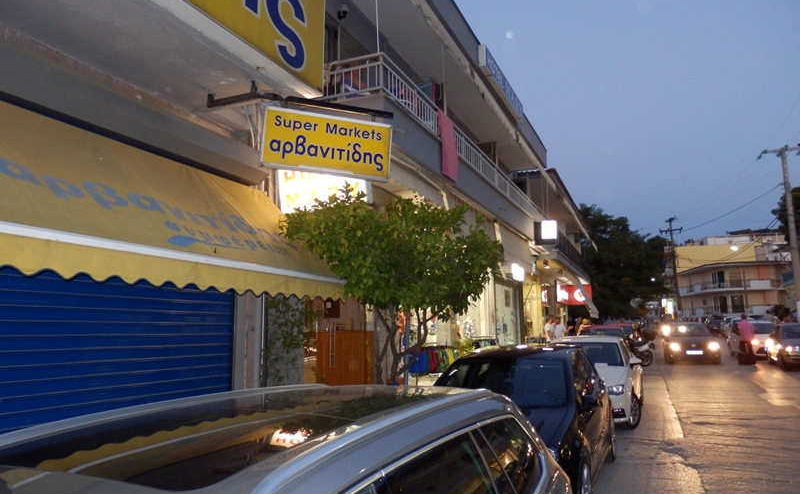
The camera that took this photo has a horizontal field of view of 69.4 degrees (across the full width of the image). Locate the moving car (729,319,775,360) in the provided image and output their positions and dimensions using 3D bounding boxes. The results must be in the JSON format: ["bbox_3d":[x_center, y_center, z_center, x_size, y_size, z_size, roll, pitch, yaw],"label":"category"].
[{"bbox_3d":[14.950,3.833,24.255,1.740,1.490,4.000,-3,-9,18],"label":"moving car"}]

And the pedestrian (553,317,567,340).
[{"bbox_3d":[5.516,3.260,19.822,0.420,1.670,0.500,2,-9,-18],"label":"pedestrian"}]

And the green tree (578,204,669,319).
[{"bbox_3d":[14.963,1.667,39.462,7.000,9.530,7.000,-4,-9,23],"label":"green tree"}]

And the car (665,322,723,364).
[{"bbox_3d":[11.387,3.717,22.714,1.720,1.480,4.150,-4,-9,22],"label":"car"}]

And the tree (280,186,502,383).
[{"bbox_3d":[-0.091,0.861,6.819,2.600,3.230,2.500,-4,-9,23],"label":"tree"}]

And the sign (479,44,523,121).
[{"bbox_3d":[2.497,-3.852,14.006,0.160,0.500,3.700,-4,-9,23],"label":"sign"}]

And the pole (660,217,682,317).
[{"bbox_3d":[24.190,2.455,50.691,1.800,10.110,0.400,-5,-10,23],"label":"pole"}]

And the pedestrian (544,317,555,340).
[{"bbox_3d":[5.072,3.173,19.370,0.380,1.740,0.500,2,-9,-21],"label":"pedestrian"}]

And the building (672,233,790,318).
[{"bbox_3d":[40.746,4.359,71.379,13.000,10.600,10.000,-3,-9,14],"label":"building"}]

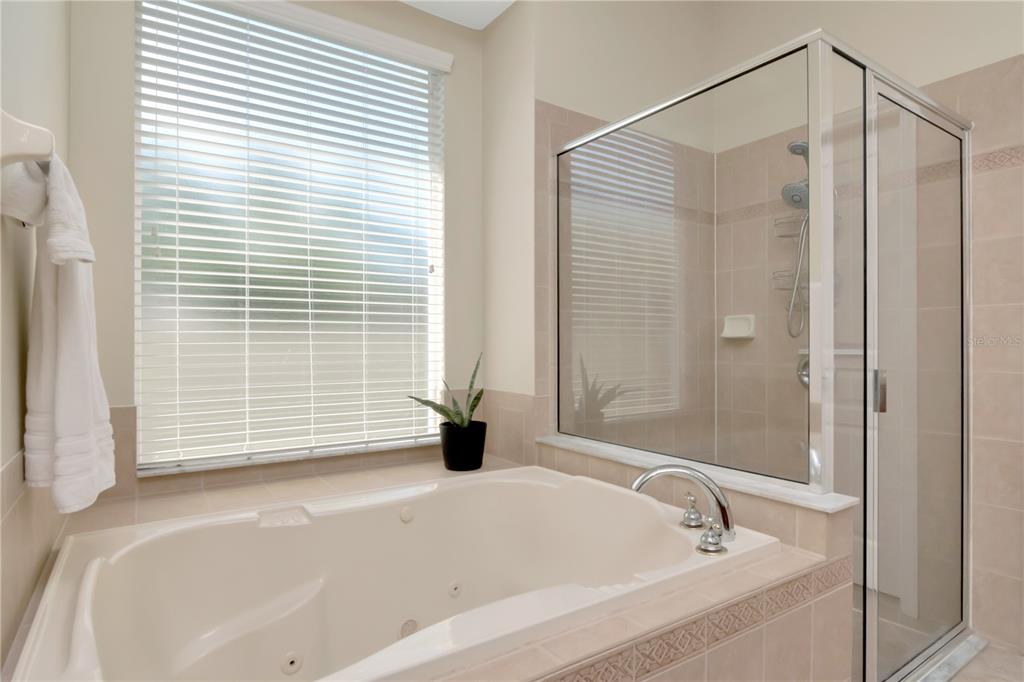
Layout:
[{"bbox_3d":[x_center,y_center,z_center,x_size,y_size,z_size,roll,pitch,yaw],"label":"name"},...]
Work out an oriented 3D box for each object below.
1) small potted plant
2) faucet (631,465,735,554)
[{"bbox_3d":[-0.267,0.300,2.289,0.402,0.496,0.296,1,-1,-34],"label":"small potted plant"},{"bbox_3d":[0.457,0.429,1.448,0.268,0.193,0.265,0,-1,5],"label":"faucet"}]

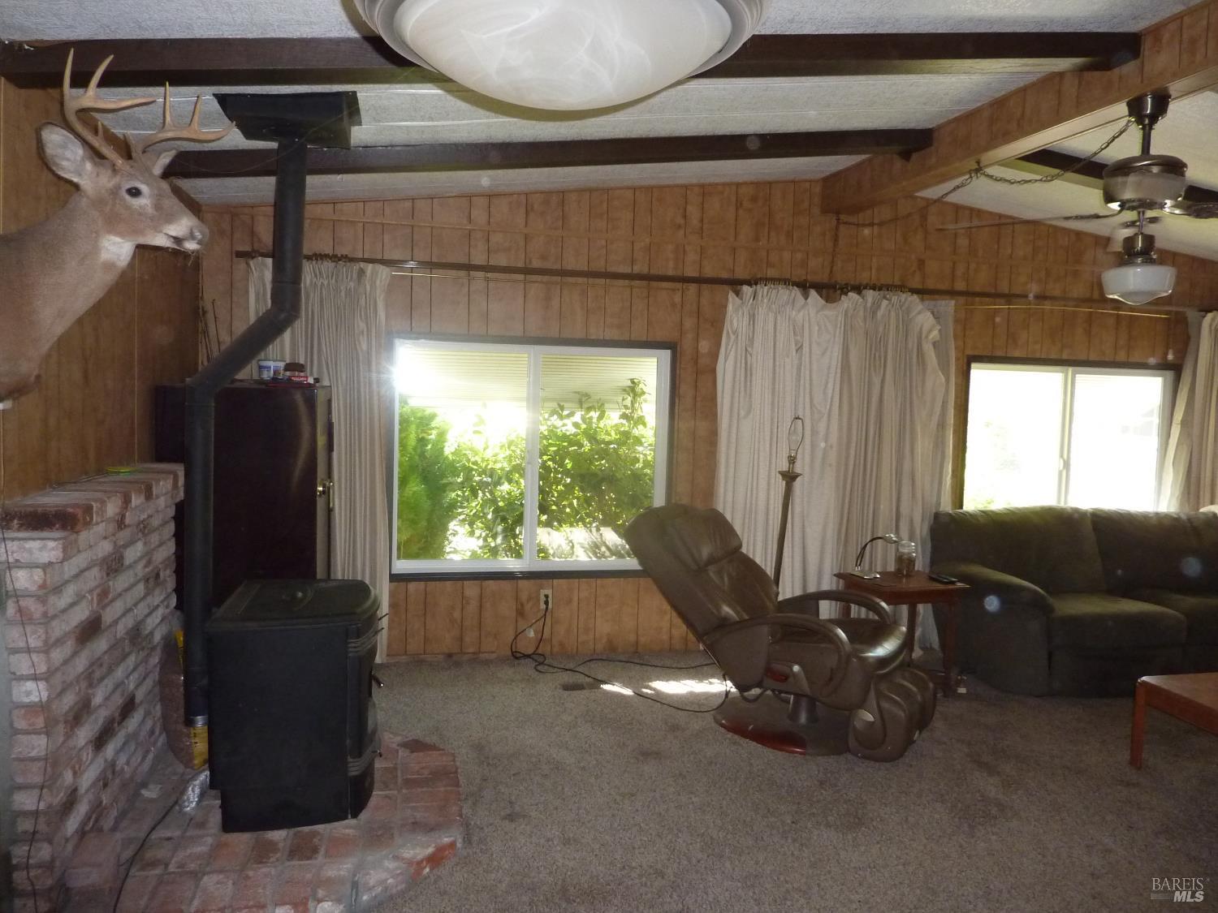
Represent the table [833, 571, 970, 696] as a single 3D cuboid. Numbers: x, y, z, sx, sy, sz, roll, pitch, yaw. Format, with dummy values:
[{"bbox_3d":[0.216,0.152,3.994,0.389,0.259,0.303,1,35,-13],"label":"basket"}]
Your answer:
[{"bbox_3d":[1.533,0.942,4.622,0.535,0.570,0.470,1,3,-14],"label":"table"}]

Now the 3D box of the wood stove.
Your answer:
[{"bbox_3d":[-1.073,0.836,3.106,0.530,0.680,0.640,1,3,-15],"label":"wood stove"}]

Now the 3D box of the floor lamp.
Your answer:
[{"bbox_3d":[0.959,0.487,4.816,0.260,1.423,0.260,5,3,-14],"label":"floor lamp"}]

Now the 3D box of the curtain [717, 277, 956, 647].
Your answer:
[{"bbox_3d":[1.331,0.114,5.220,1.440,2.110,0.200,1,3,-14],"label":"curtain"}]

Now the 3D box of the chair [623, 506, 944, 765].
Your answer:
[{"bbox_3d":[0.797,0.750,4.017,1.310,0.985,0.700,4,4,27],"label":"chair"}]

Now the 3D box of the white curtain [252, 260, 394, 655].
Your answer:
[{"bbox_3d":[-1.509,0.049,4.588,0.690,2.090,0.140,1,3,-14],"label":"white curtain"}]

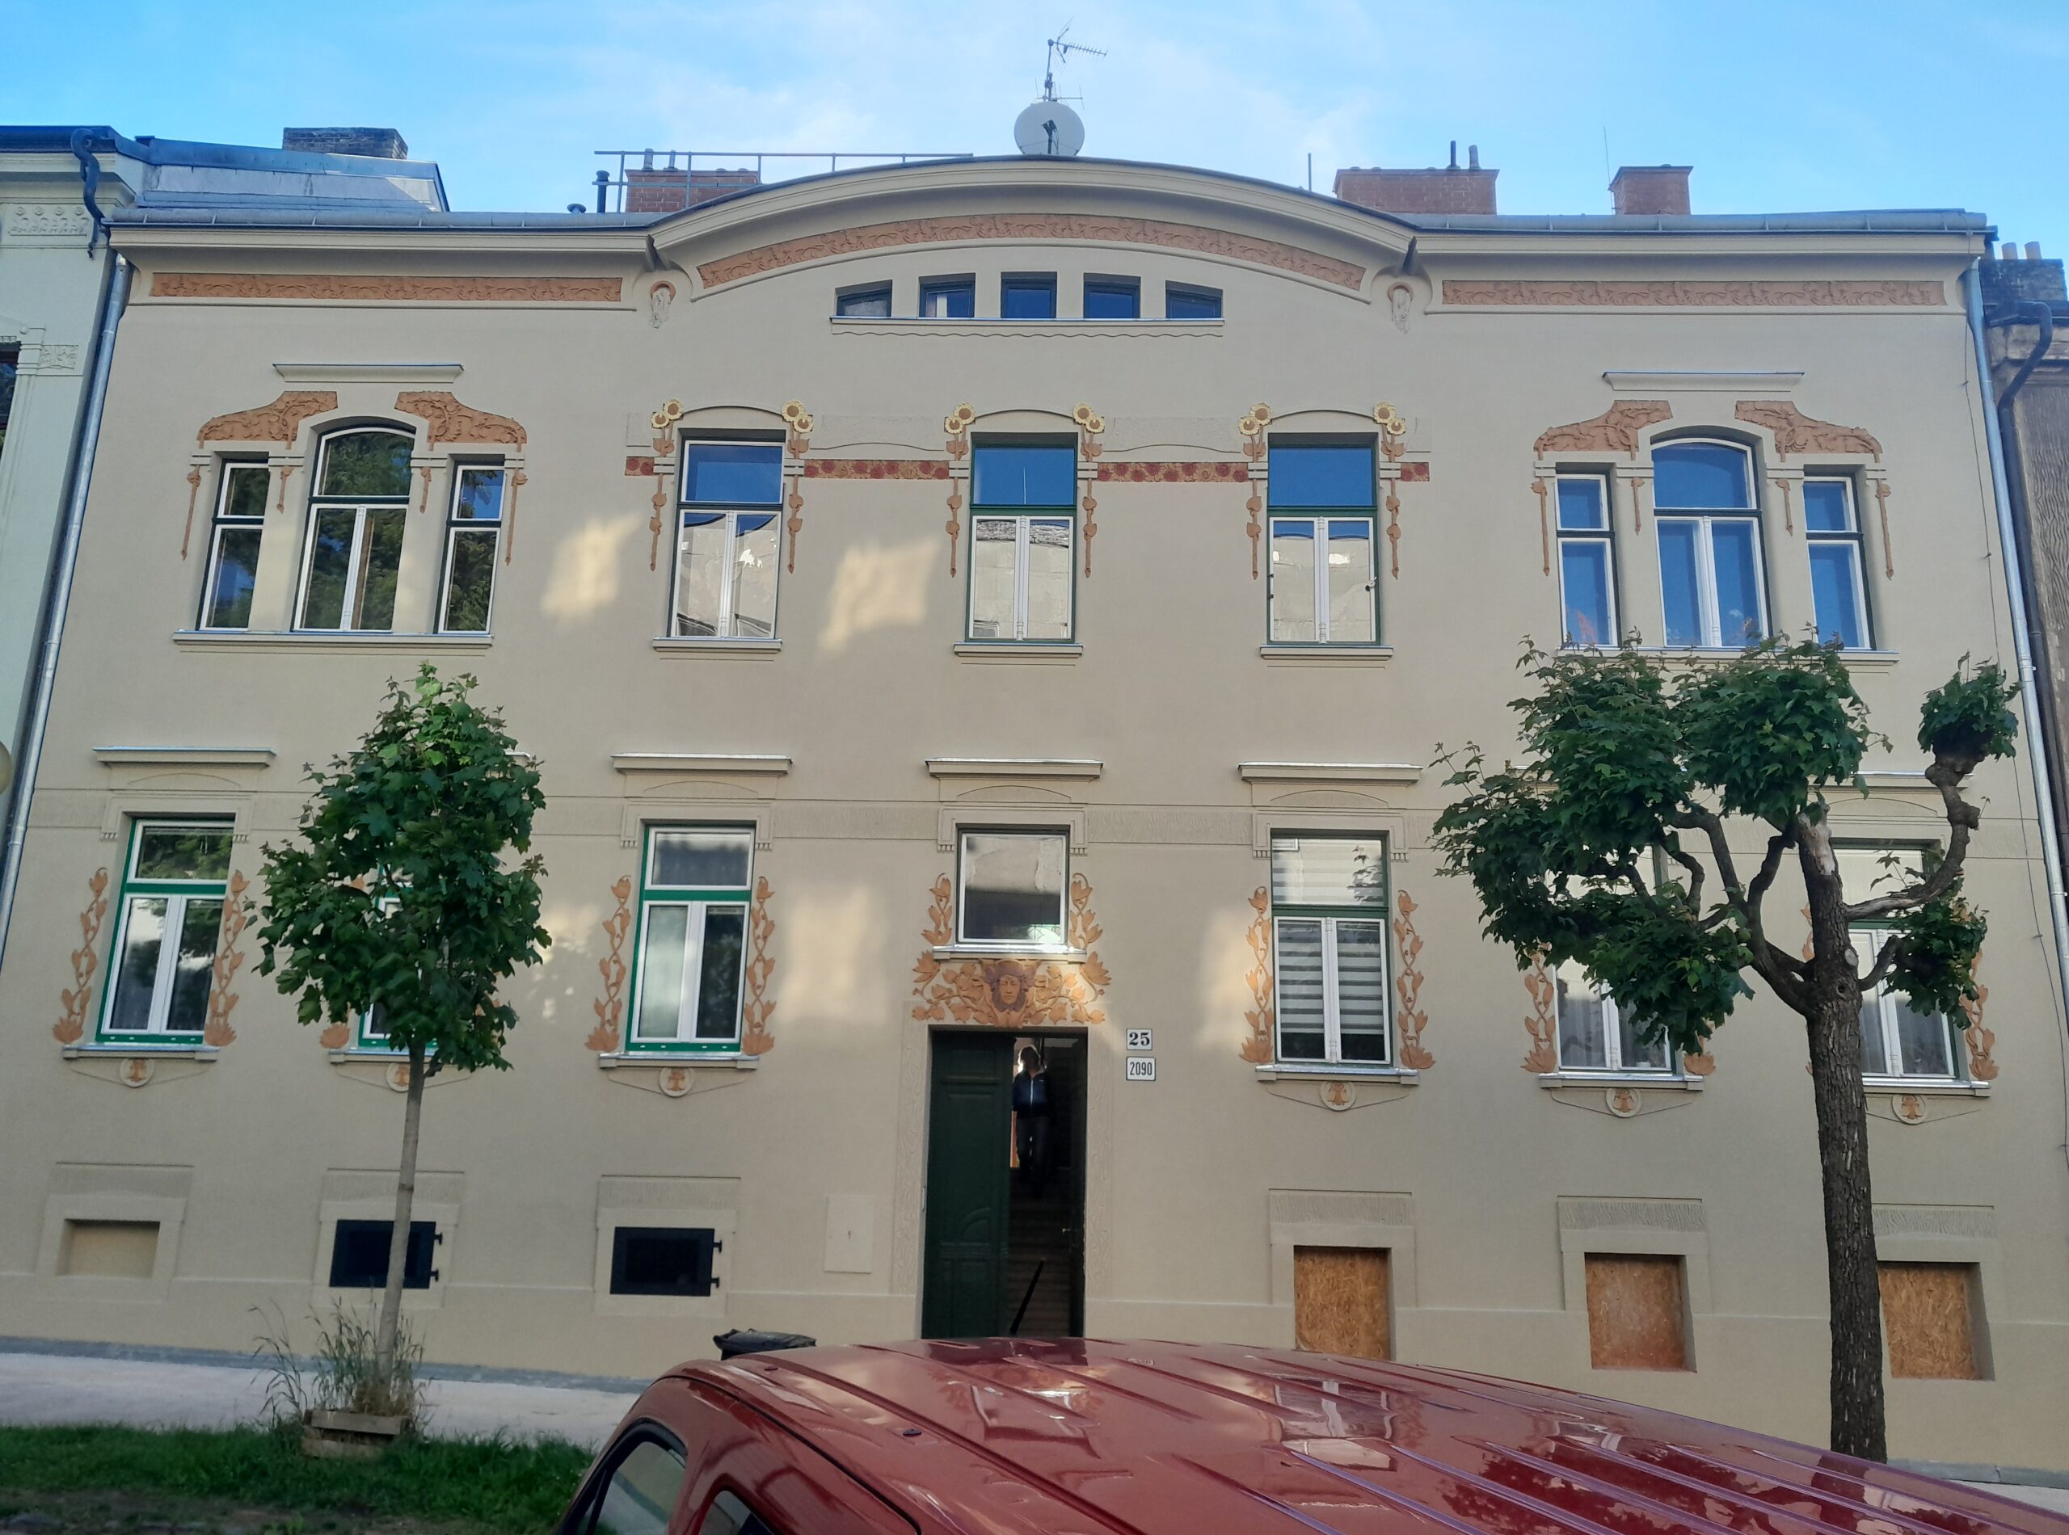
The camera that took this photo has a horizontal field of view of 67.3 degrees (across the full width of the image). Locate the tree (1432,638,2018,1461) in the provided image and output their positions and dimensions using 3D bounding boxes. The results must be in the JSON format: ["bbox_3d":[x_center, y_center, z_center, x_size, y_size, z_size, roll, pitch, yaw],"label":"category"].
[{"bbox_3d":[5.228,2.210,11.360,4.300,6.500,3.200,1,-13,2],"label":"tree"}]

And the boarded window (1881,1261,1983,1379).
[{"bbox_3d":[7.512,4.653,13.073,0.805,0.955,0.120,1,-14,2],"label":"boarded window"}]

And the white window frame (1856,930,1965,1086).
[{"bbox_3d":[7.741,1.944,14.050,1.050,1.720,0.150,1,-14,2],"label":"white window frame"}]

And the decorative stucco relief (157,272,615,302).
[{"bbox_3d":[-6.471,-4.803,15.546,4.781,0.343,0.070,1,-14,2],"label":"decorative stucco relief"}]

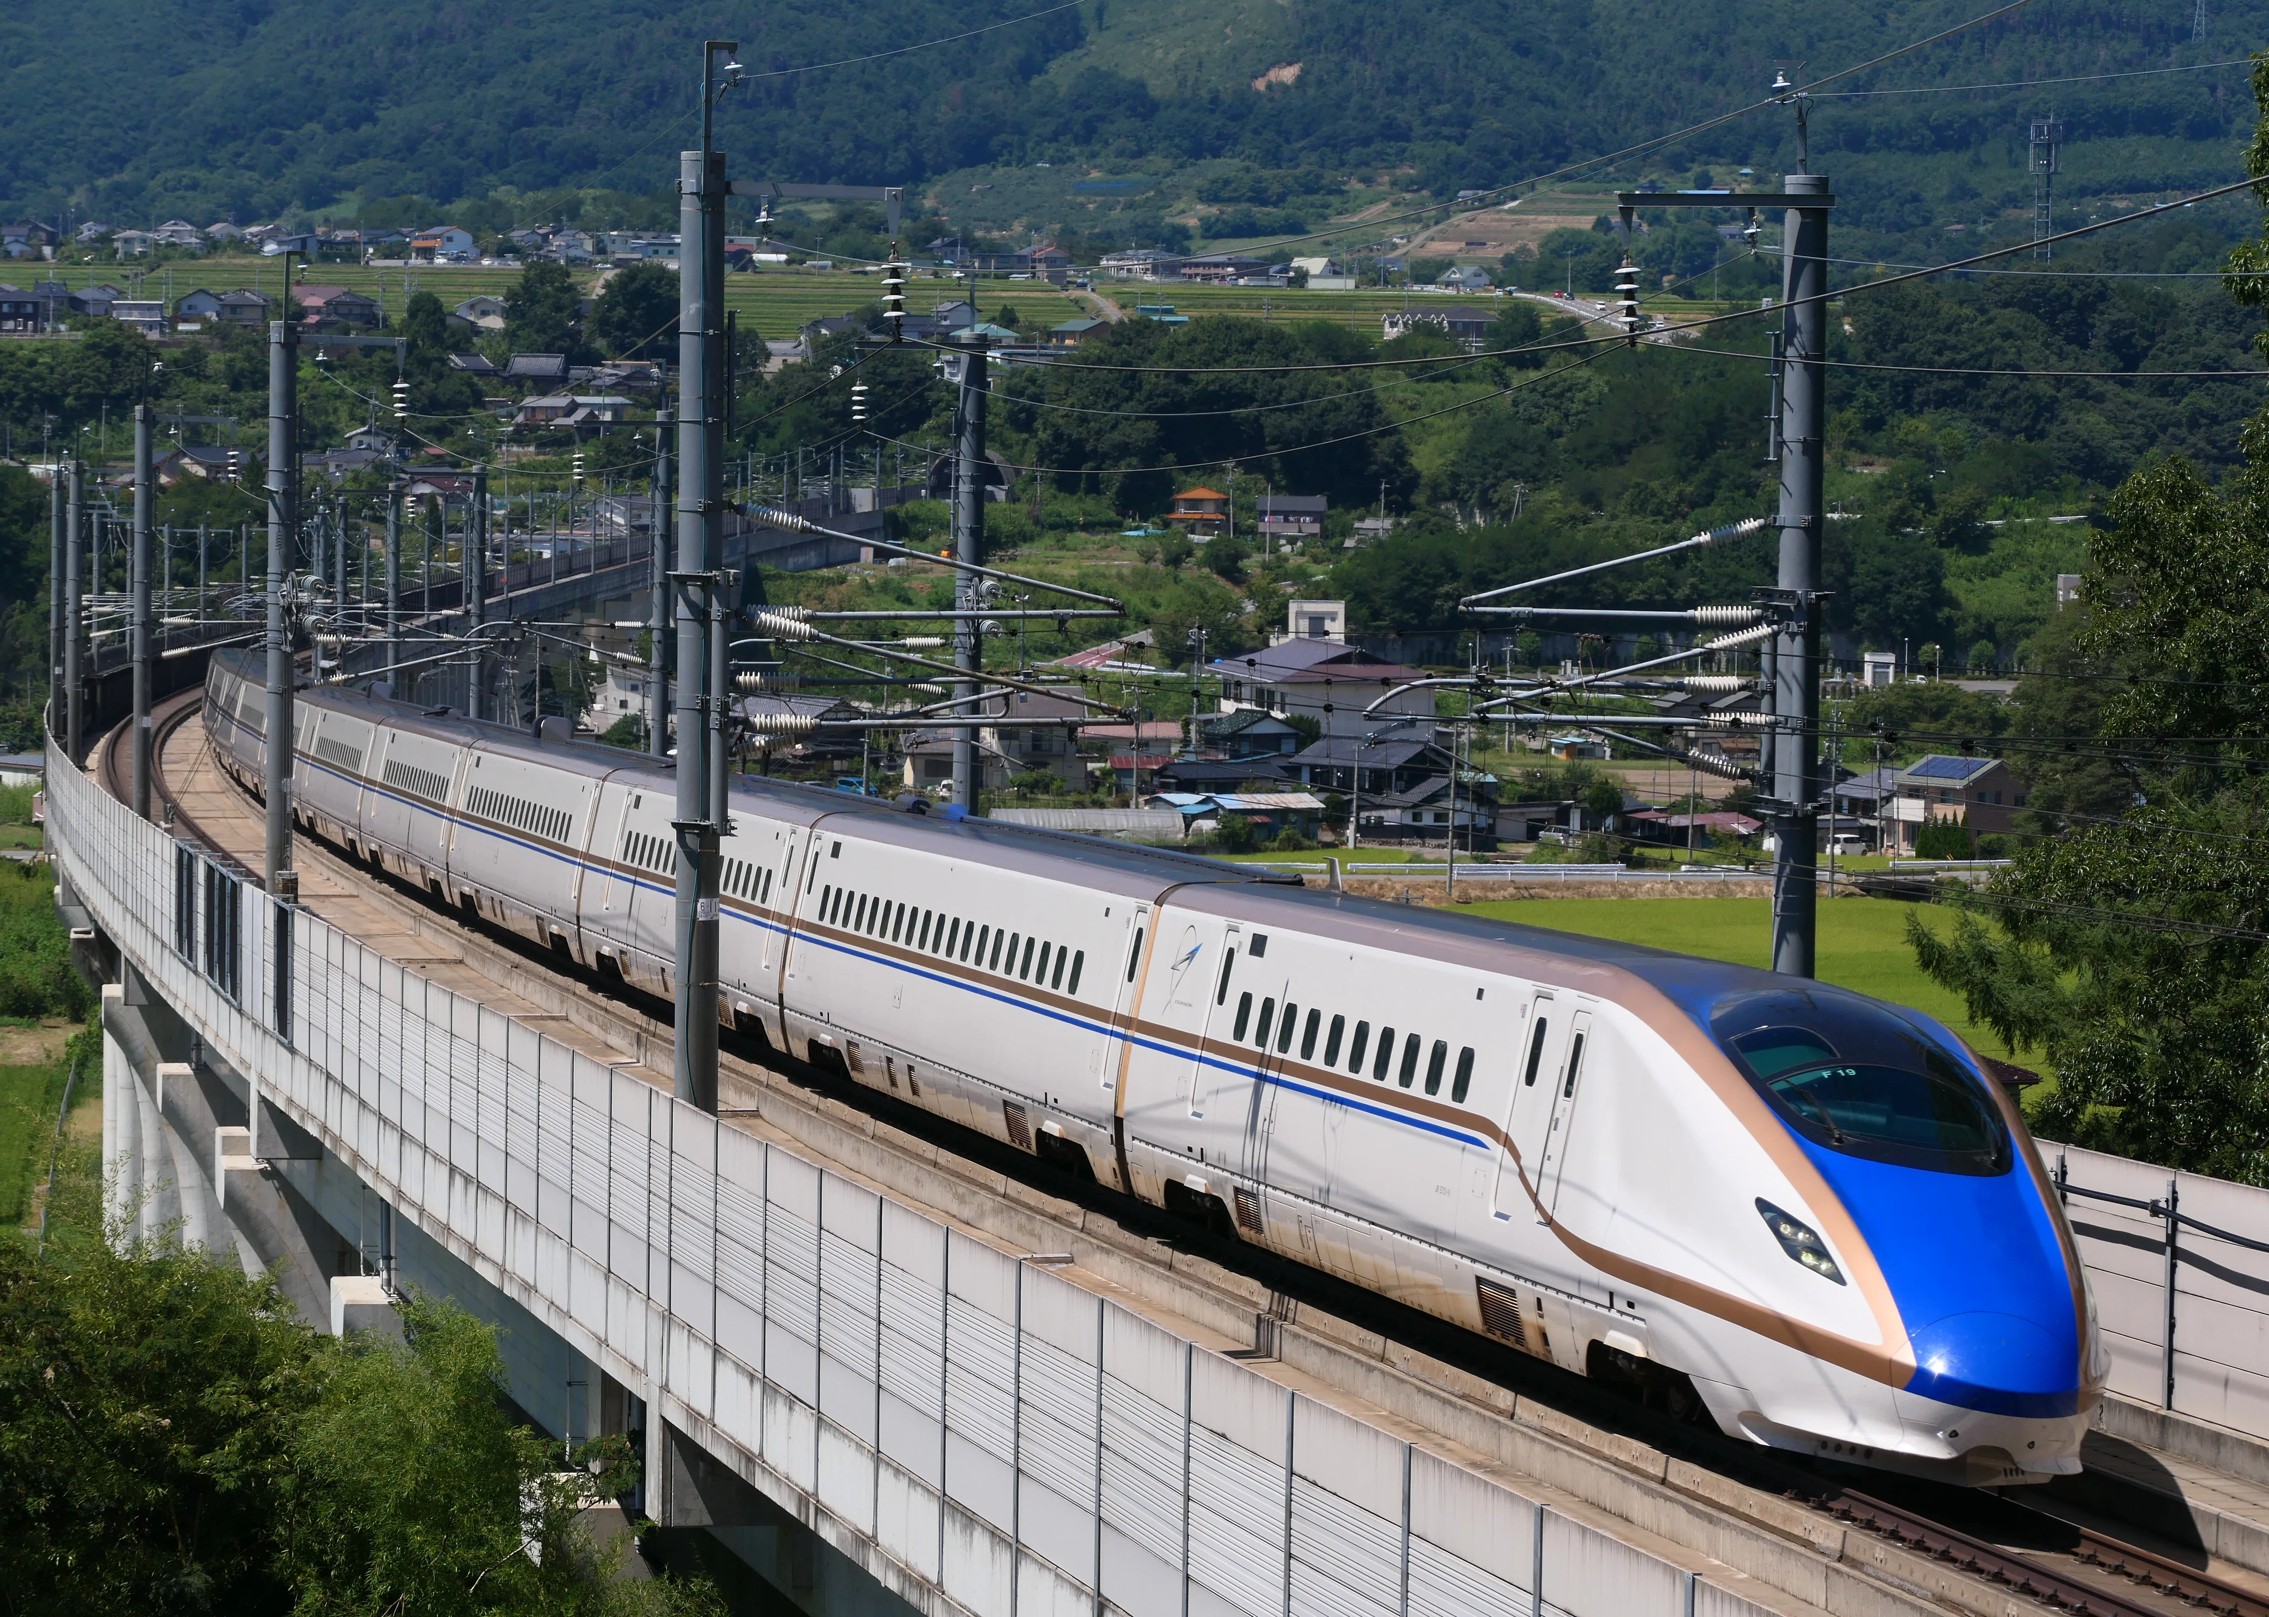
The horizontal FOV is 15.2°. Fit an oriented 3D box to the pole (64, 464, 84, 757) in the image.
[{"bbox_3d":[-26.726,-3.902,214.094,0.370,9.689,0.370,0,3,-8],"label":"pole"}]

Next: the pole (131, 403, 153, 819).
[{"bbox_3d":[-19.344,-2.782,165.573,0.380,10.178,0.380,0,3,-9],"label":"pole"}]

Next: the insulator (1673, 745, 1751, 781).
[{"bbox_3d":[5.364,-0.417,78.645,0.736,0.150,0.150,21,-1,-11],"label":"insulator"}]

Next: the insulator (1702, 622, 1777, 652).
[{"bbox_3d":[5.518,-1.561,77.245,0.700,0.150,0.150,-16,6,-9],"label":"insulator"}]

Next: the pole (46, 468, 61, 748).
[{"bbox_3d":[-32.447,-5.234,255.258,0.350,10.047,0.350,0,3,-8],"label":"pole"}]

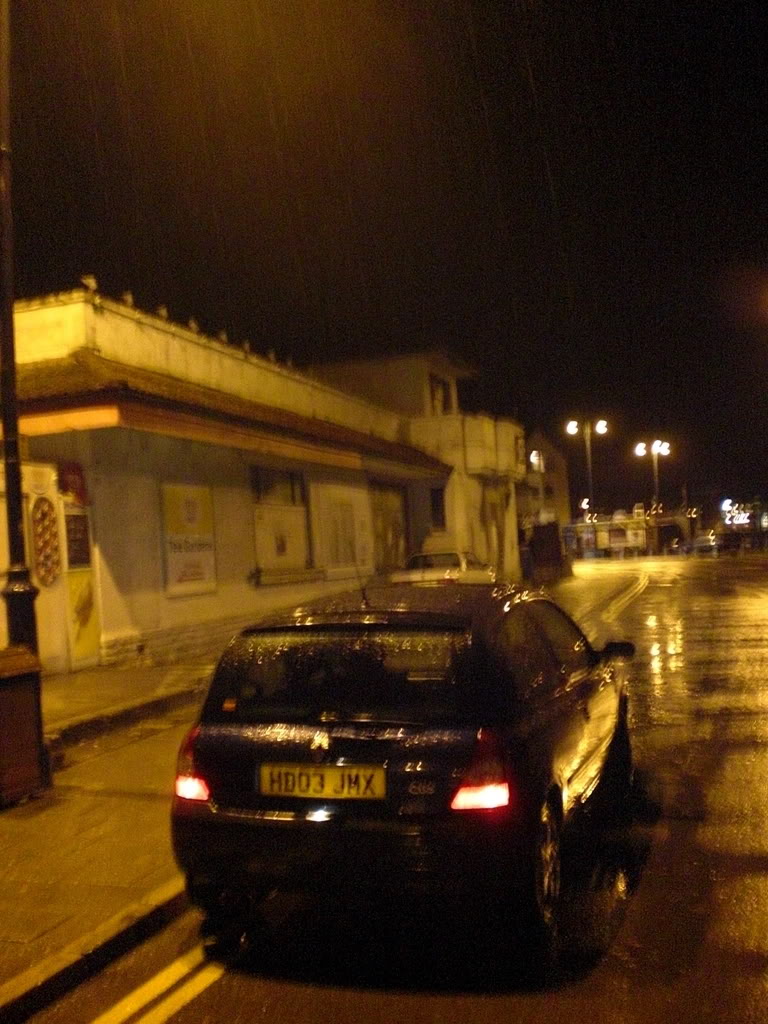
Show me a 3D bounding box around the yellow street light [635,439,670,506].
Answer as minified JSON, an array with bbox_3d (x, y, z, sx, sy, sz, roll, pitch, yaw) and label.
[{"bbox_3d":[19.725,-1.193,77.000,2.300,8.000,2.000,-3,-1,14],"label":"yellow street light"}]

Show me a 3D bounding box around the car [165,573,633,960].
[{"bbox_3d":[0.328,1.126,5.896,1.670,1.430,3.830,-3,-1,17],"label":"car"}]

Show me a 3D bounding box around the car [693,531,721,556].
[{"bbox_3d":[19.079,1.804,63.000,1.720,1.450,4.100,-3,-1,17],"label":"car"}]

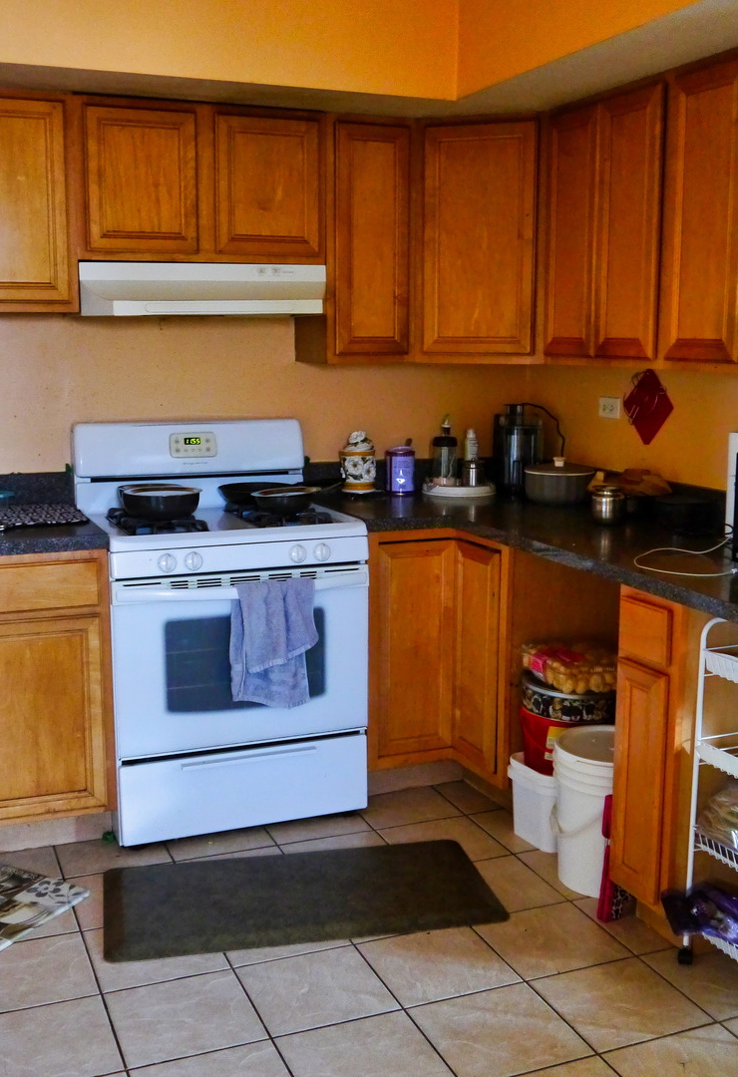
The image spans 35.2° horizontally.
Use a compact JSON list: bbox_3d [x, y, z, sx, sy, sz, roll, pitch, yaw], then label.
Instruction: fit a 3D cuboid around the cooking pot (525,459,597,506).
[{"bbox_3d":[0.657,-0.202,4.024,0.245,0.155,0.245,0,9,0],"label":"cooking pot"}]

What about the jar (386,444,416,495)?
[{"bbox_3d":[0.114,-0.238,4.084,0.099,0.164,0.099,0,10,2],"label":"jar"}]

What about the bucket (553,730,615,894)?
[{"bbox_3d":[0.653,0.742,3.156,0.307,0.384,0.307,0,10,0],"label":"bucket"}]

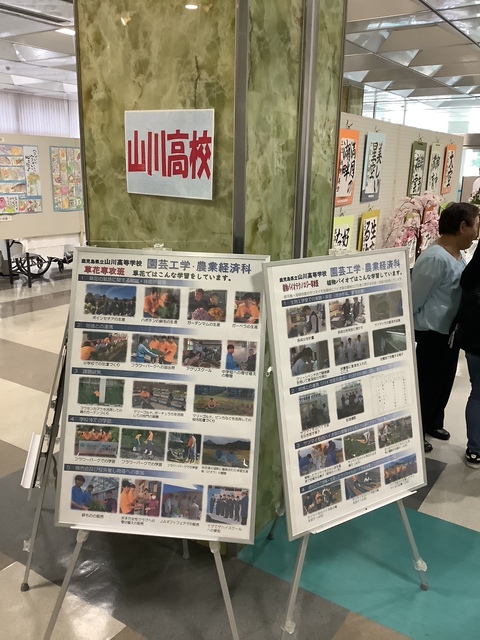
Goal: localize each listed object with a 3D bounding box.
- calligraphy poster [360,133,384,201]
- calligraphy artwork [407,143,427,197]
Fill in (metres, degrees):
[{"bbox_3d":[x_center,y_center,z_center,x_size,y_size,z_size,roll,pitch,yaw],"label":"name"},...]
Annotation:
[{"bbox_3d":[0.924,-1.062,3.982,0.020,0.466,0.317,11,18,34],"label":"calligraphy poster"},{"bbox_3d":[1.448,-1.222,4.691,0.020,0.450,0.318,11,18,34],"label":"calligraphy artwork"}]

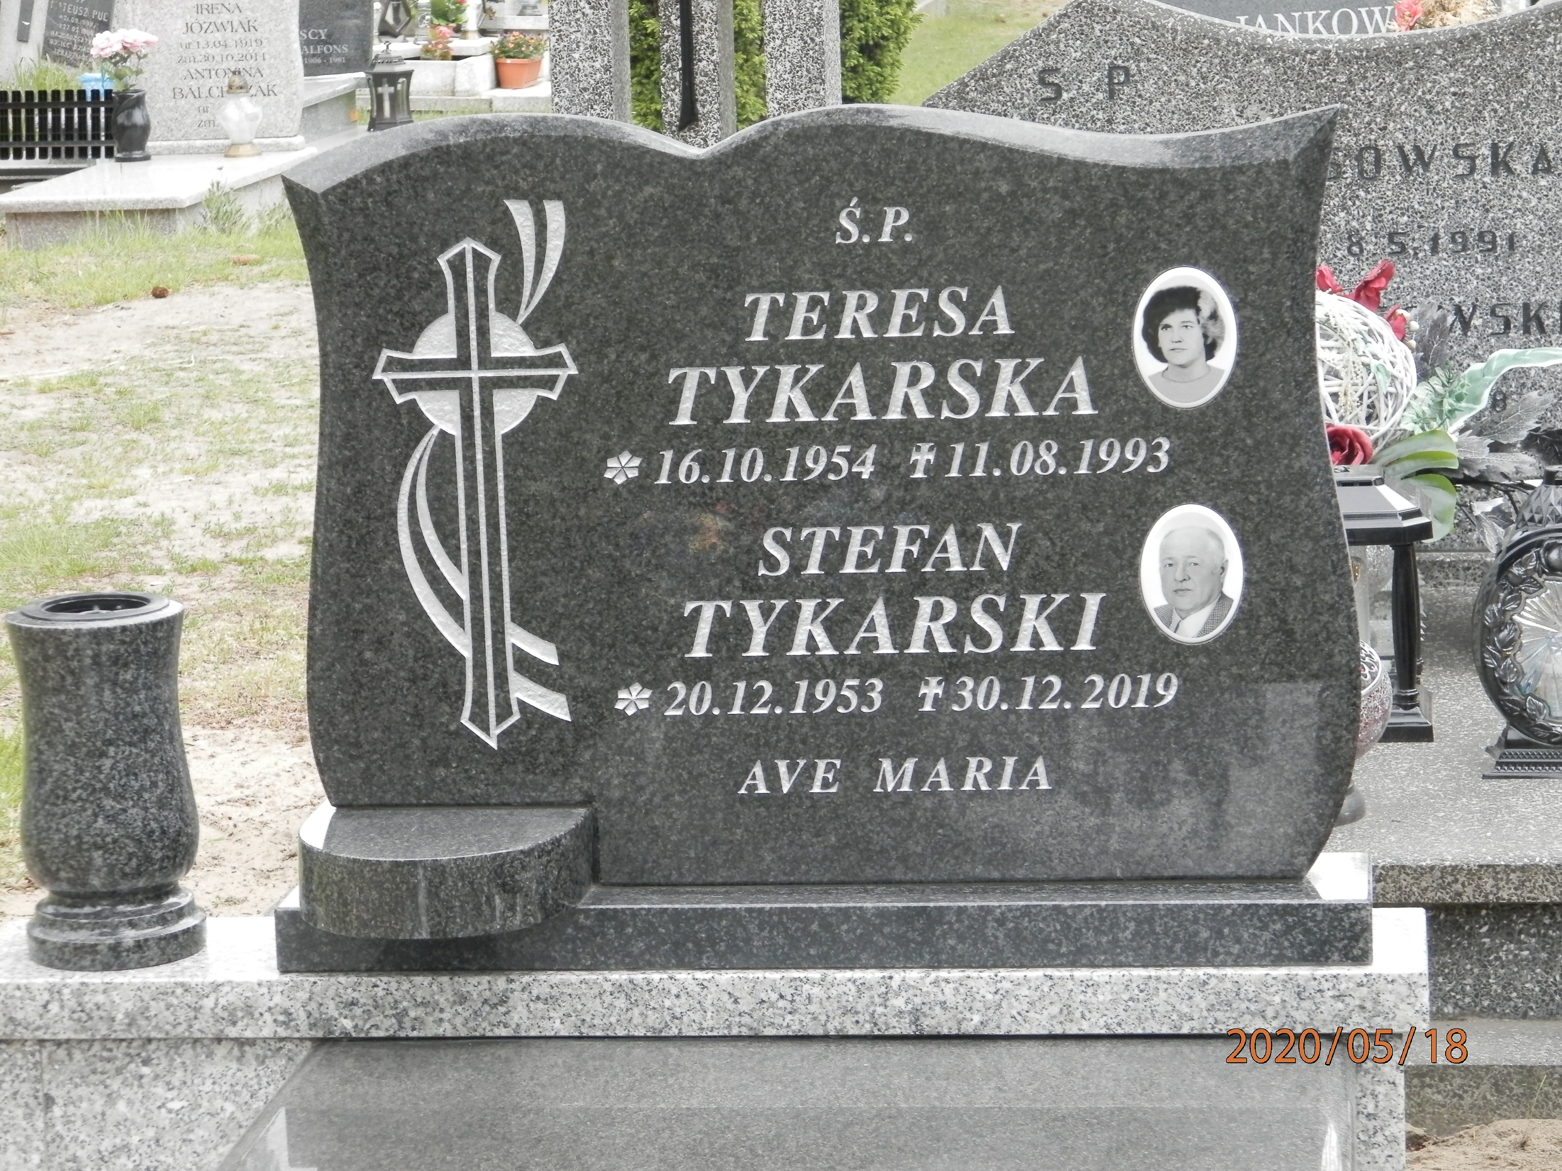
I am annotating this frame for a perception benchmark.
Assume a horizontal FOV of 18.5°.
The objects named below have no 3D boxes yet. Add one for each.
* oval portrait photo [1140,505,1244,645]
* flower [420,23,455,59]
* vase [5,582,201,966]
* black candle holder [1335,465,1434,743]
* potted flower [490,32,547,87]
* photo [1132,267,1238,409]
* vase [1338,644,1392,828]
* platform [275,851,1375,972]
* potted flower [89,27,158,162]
[{"bbox_3d":[0.351,-0.010,4.093,0.090,0.123,0.010,-1,11,7],"label":"oval portrait photo"},{"bbox_3d":[-1.478,-2.325,20.500,0.150,0.170,0.150,-1,11,7],"label":"flower"},{"bbox_3d":[-0.603,0.175,4.258,0.154,0.306,0.154,-1,11,7],"label":"vase"},{"bbox_3d":[0.667,0.008,5.752,0.225,0.320,0.200,-1,11,7],"label":"black candle holder"},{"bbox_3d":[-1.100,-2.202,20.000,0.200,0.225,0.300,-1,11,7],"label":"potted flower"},{"bbox_3d":[0.342,-0.210,4.053,0.090,0.122,0.010,-1,11,7],"label":"photo"},{"bbox_3d":[0.609,0.157,5.298,0.130,0.210,0.130,-1,11,7],"label":"vase"},{"bbox_3d":[0.041,0.288,4.205,0.950,0.057,0.164,-1,11,7],"label":"platform"},{"bbox_3d":[-2.130,-1.592,15.500,0.210,0.425,0.190,-1,11,7],"label":"potted flower"}]

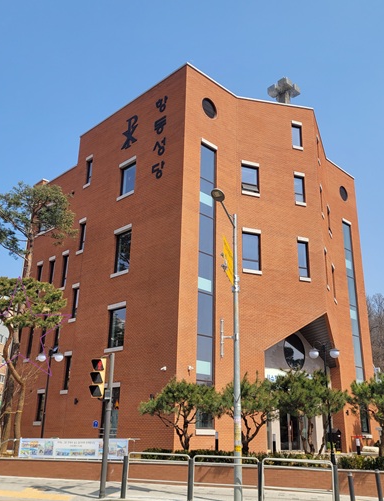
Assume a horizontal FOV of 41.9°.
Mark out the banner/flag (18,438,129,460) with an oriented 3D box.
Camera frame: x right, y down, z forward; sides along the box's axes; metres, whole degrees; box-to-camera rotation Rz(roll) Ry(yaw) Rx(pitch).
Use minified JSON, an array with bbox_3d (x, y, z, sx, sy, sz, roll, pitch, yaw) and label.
[{"bbox_3d":[-4.295,7.116,18.012,4.316,0.670,0.040,-4,-21,15],"label":"banner/flag"}]

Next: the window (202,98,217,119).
[{"bbox_3d":[0.923,-7.746,27.545,1.150,1.150,0.150,20,-27,-41],"label":"window"}]

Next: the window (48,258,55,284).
[{"bbox_3d":[-8.305,1.562,29.714,0.718,1.933,0.150,-18,-28,42],"label":"window"}]

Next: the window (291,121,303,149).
[{"bbox_3d":[6.063,-6.593,28.953,0.674,1.508,0.150,9,-22,-19],"label":"window"}]

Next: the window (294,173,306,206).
[{"bbox_3d":[6.290,-3.511,29.269,0.710,1.970,0.150,9,-21,-19],"label":"window"}]

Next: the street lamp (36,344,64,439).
[{"bbox_3d":[-5.951,6.097,20.396,1.060,4.150,0.380,5,-20,-11],"label":"street lamp"}]

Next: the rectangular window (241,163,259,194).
[{"bbox_3d":[3.299,-4.006,28.259,1.080,1.870,0.150,9,-21,-19],"label":"rectangular window"}]

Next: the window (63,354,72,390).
[{"bbox_3d":[-6.369,6.306,25.733,0.690,1.703,0.150,-18,-28,42],"label":"window"}]

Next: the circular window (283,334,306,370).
[{"bbox_3d":[5.564,5.581,27.433,0.150,2.070,2.070,-18,-27,42],"label":"circular window"}]

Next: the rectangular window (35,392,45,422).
[{"bbox_3d":[-8.025,8.361,26.681,0.783,1.420,0.150,-18,-28,42],"label":"rectangular window"}]

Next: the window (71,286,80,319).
[{"bbox_3d":[-6.409,2.980,27.884,0.600,1.650,0.200,-18,-27,42],"label":"window"}]

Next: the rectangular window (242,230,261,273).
[{"bbox_3d":[3.068,0.075,26.020,1.000,2.030,0.200,8,-21,-18],"label":"rectangular window"}]

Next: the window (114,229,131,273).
[{"bbox_3d":[-3.497,0.083,25.955,1.250,2.120,0.170,-18,-27,42],"label":"window"}]

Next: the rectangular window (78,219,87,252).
[{"bbox_3d":[-6.168,-0.721,28.342,0.688,1.675,0.150,-18,-28,42],"label":"rectangular window"}]

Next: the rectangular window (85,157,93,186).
[{"bbox_3d":[-6.496,-4.963,31.883,0.150,1.940,0.700,20,-27,-41],"label":"rectangular window"}]

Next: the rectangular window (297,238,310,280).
[{"bbox_3d":[6.191,0.505,27.805,0.710,2.340,0.150,9,-21,-19],"label":"rectangular window"}]

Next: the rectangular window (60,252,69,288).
[{"bbox_3d":[-7.416,1.265,29.624,0.600,1.950,0.200,-18,-27,42],"label":"rectangular window"}]

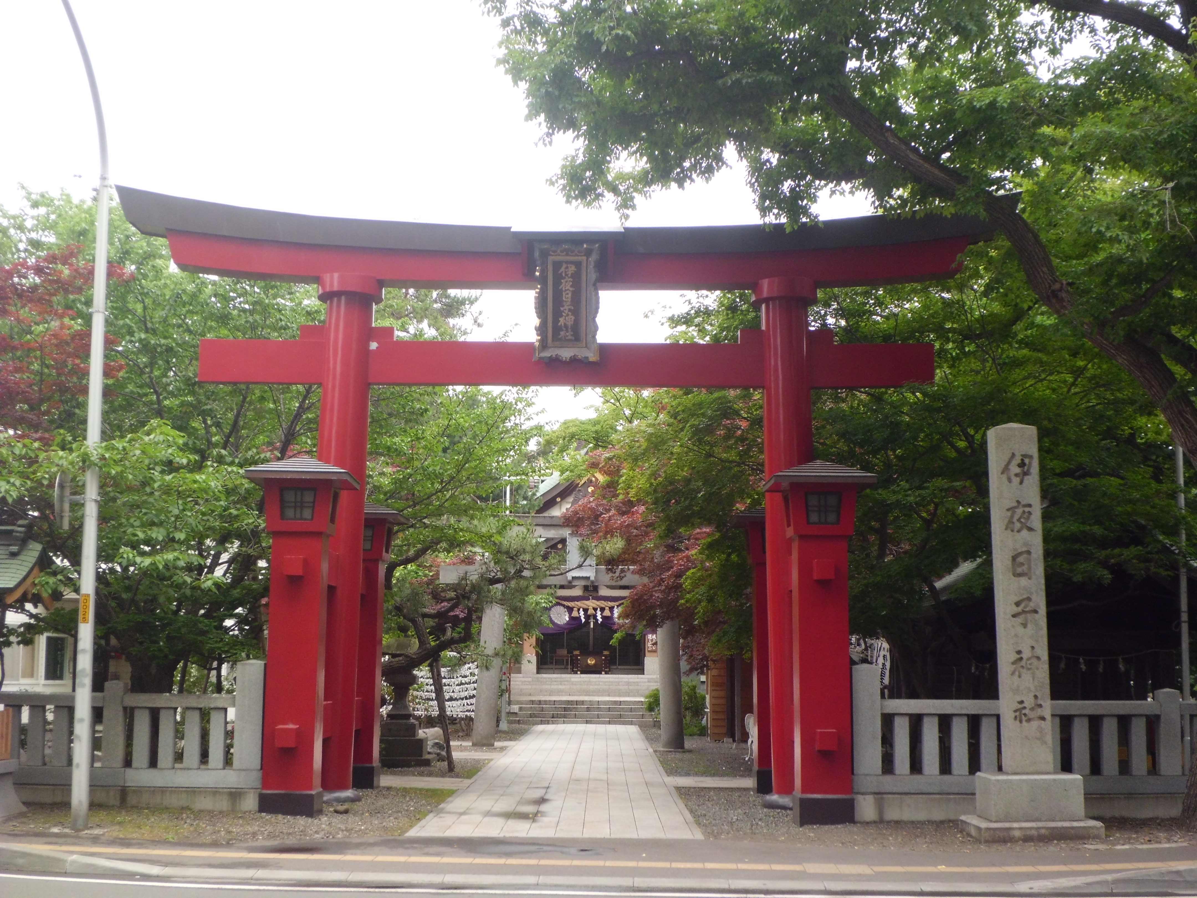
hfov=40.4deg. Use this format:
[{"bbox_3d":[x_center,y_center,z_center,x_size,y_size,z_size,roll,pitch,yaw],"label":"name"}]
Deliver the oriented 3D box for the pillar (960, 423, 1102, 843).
[{"bbox_3d":[4.070,1.706,15.647,1.120,3.932,1.080,0,-8,-2],"label":"pillar"}]

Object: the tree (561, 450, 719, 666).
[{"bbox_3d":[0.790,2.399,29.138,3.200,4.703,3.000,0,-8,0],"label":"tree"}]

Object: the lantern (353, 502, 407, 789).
[{"bbox_3d":[-3.115,2.500,21.167,1.030,3.710,1.030,0,-8,0],"label":"lantern"}]

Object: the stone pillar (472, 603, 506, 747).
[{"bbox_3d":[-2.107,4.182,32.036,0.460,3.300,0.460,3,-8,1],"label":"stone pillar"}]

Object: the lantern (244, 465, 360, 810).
[{"bbox_3d":[-3.114,1.926,16.906,1.030,3.710,1.030,0,-8,0],"label":"lantern"}]

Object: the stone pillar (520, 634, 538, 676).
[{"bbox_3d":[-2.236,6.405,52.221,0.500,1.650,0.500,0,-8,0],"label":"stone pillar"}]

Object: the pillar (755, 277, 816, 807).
[{"bbox_3d":[2.253,1.047,18.972,0.740,6.096,0.740,-1,-8,0],"label":"pillar"}]

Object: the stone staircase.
[{"bbox_3d":[-0.221,7.278,47.454,4.500,1.320,7.000,0,-8,0],"label":"stone staircase"}]

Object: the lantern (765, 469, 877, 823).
[{"bbox_3d":[2.306,1.984,16.878,1.030,3.740,1.030,0,-8,0],"label":"lantern"}]

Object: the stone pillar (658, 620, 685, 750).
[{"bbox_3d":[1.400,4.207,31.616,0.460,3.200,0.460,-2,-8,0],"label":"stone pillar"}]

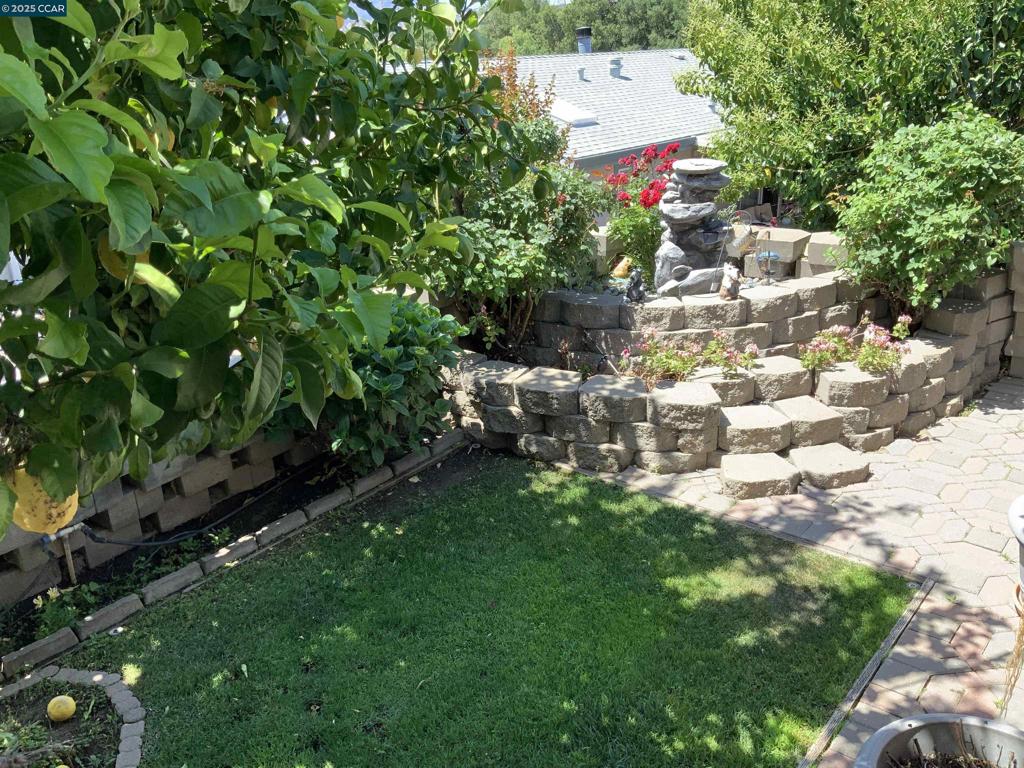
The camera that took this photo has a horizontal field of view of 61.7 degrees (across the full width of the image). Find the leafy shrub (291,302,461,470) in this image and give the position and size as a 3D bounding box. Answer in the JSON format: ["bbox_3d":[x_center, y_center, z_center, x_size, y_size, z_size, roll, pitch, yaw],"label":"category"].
[{"bbox_3d":[-0.630,0.005,3.789,0.500,0.630,0.580,14,26,36],"label":"leafy shrub"}]

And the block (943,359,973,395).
[{"bbox_3d":[2.928,-0.071,5.889,0.416,0.157,0.307,-20,28,-38],"label":"block"}]

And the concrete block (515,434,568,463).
[{"bbox_3d":[0.204,0.371,5.417,0.380,0.146,0.305,4,23,17],"label":"concrete block"}]

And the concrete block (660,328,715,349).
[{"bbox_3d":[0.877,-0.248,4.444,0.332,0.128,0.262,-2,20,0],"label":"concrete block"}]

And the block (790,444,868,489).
[{"bbox_3d":[1.796,0.488,4.923,0.400,0.142,0.305,-9,23,-14],"label":"block"}]

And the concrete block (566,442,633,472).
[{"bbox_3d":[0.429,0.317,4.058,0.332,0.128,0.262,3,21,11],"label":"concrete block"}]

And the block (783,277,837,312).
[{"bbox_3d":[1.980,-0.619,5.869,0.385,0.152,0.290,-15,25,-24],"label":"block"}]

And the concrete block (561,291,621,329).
[{"bbox_3d":[0.546,-0.490,5.703,0.410,0.154,0.305,5,24,18],"label":"concrete block"}]

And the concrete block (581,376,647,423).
[{"bbox_3d":[0.639,0.078,5.268,0.410,0.154,0.305,5,24,18],"label":"concrete block"}]

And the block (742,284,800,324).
[{"bbox_3d":[1.690,-0.548,5.825,0.406,0.150,0.290,-9,23,-18],"label":"block"}]

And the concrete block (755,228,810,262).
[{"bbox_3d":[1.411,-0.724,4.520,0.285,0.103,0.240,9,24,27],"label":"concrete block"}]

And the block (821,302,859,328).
[{"bbox_3d":[2.160,-0.478,5.883,0.400,0.153,0.315,-15,24,-30],"label":"block"}]

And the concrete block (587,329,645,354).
[{"bbox_3d":[0.707,-0.324,5.754,0.406,0.150,0.290,3,22,12],"label":"concrete block"}]

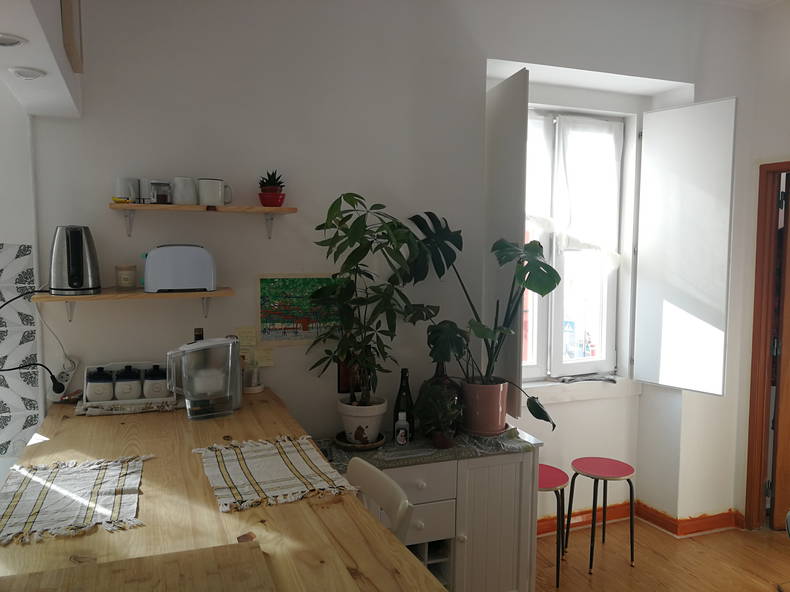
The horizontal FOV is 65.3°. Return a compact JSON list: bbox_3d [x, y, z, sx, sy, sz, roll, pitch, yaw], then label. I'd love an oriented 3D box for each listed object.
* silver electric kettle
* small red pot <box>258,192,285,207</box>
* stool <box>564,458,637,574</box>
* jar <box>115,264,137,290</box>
[{"bbox_3d":[-1.056,-0.117,2.037,0.165,0.228,0.189,-2,5,-27],"label":"silver electric kettle"},{"bbox_3d":[-0.450,-0.348,2.245,0.098,0.054,0.098,0,4,0],"label":"small red pot"},{"bbox_3d":[1.019,1.077,3.054,0.298,0.468,0.298,0,4,0],"label":"stool"},{"bbox_3d":[-0.922,-0.059,2.113,0.066,0.090,0.066,-2,5,-22],"label":"jar"}]

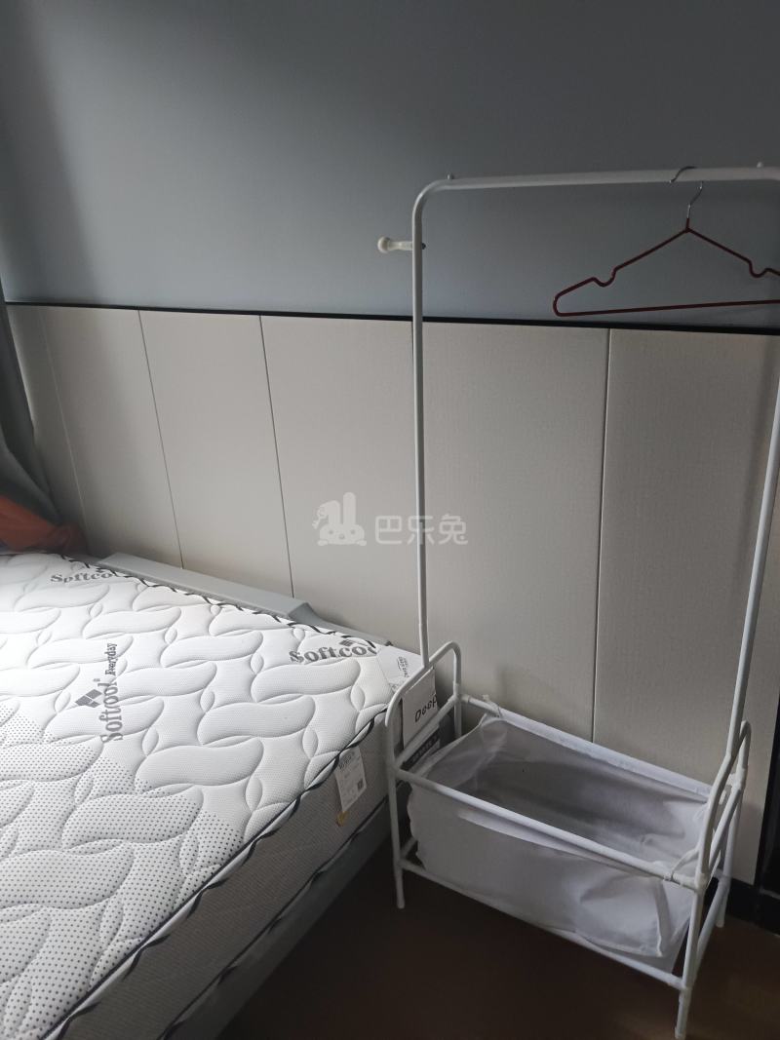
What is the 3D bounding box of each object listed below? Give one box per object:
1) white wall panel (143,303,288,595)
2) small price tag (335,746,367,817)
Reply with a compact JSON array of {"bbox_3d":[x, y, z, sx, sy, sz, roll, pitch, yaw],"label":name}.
[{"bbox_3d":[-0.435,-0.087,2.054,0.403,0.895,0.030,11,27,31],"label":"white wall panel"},{"bbox_3d":[-0.075,0.508,1.523,0.008,0.116,0.084,11,27,31],"label":"small price tag"}]

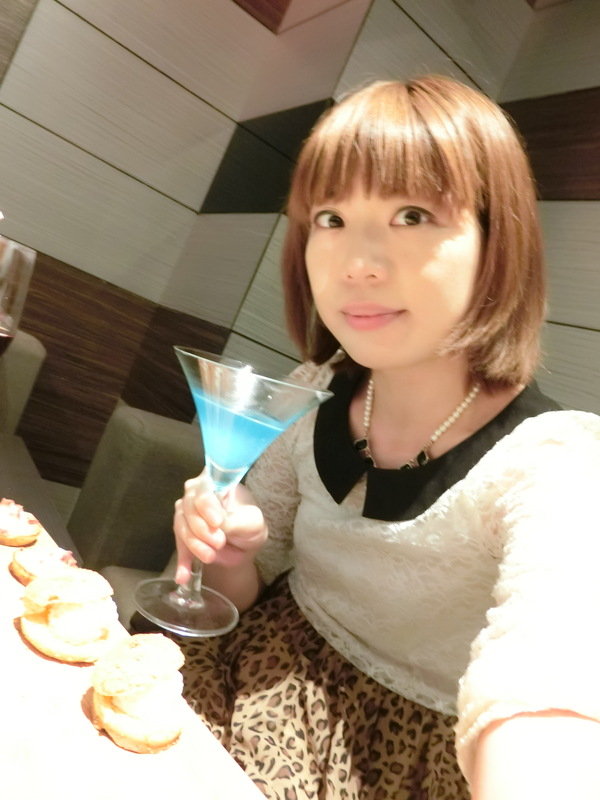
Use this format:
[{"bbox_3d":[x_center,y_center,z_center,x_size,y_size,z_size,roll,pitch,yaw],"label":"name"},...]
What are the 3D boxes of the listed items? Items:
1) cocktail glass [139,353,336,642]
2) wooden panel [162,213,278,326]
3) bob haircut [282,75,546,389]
[{"bbox_3d":[-0.057,0.065,0.415,0.116,0.180,0.116,17,5,0],"label":"cocktail glass"},{"bbox_3d":[-0.194,-0.299,1.274,0.020,0.243,0.398,22,2,-37],"label":"wooden panel"},{"bbox_3d":[0.098,-0.139,0.495,0.210,0.250,0.215,0,10,23],"label":"bob haircut"}]

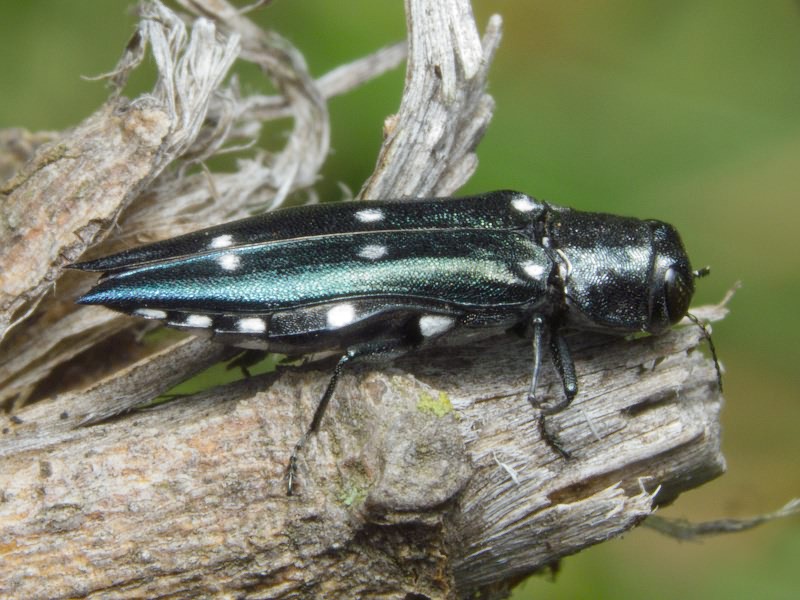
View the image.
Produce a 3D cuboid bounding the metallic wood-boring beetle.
[{"bbox_3d":[0.000,0.000,0.035,0.012,0.004,0.006,-2,44,-3],"label":"metallic wood-boring beetle"}]

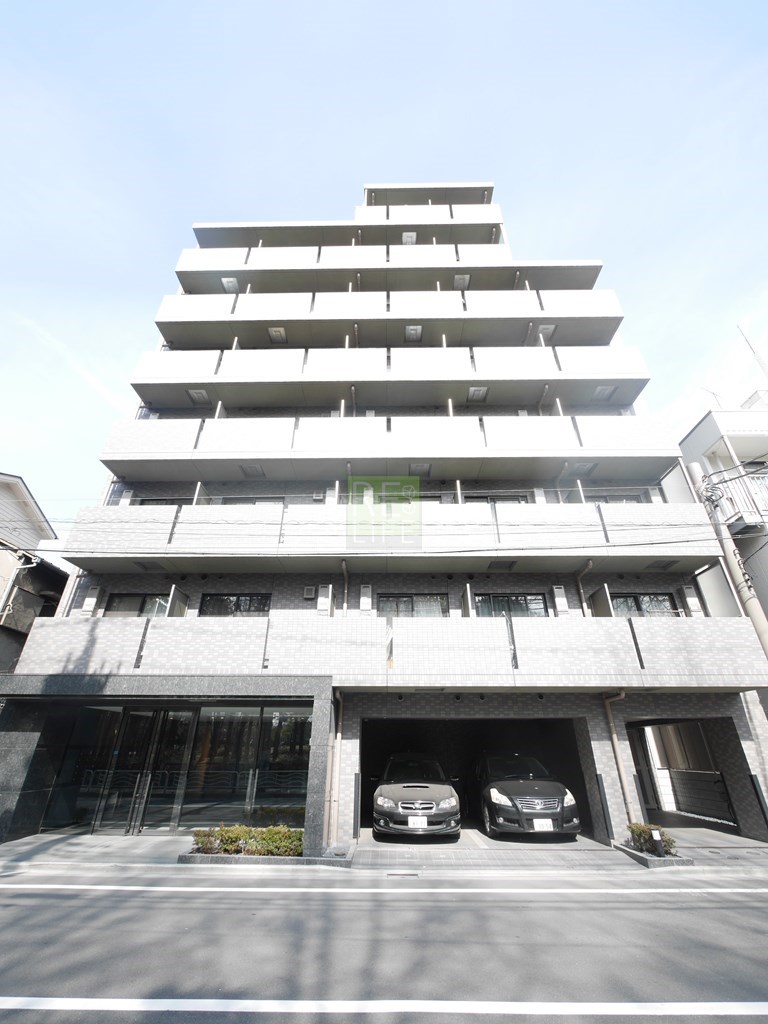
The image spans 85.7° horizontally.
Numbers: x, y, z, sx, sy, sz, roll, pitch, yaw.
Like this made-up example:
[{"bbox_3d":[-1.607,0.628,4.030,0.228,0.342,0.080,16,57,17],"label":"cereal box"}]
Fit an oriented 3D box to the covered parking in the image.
[{"bbox_3d":[1.868,6.378,10.277,4.600,2.120,5.300,0,-28,1],"label":"covered parking"}]

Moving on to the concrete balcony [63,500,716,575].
[{"bbox_3d":[0.121,0.655,9.952,14.702,1.332,1.030,0,-28,1],"label":"concrete balcony"}]

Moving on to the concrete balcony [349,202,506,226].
[{"bbox_3d":[1.686,-11.009,16.060,5.530,1.350,1.000,0,-28,1],"label":"concrete balcony"}]

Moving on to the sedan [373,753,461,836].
[{"bbox_3d":[0.713,6.402,9.630,1.760,1.440,4.650,-1,-28,2],"label":"sedan"}]

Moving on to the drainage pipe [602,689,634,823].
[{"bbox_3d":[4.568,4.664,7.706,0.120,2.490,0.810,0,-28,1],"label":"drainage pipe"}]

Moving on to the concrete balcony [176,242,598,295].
[{"bbox_3d":[0.145,-8.665,14.932,14.644,1.294,1.020,0,-28,1],"label":"concrete balcony"}]

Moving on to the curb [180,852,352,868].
[{"bbox_3d":[-1.891,5.565,6.610,2.770,0.120,0.150,0,-28,1],"label":"curb"}]

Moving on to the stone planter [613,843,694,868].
[{"bbox_3d":[4.490,5.755,6.947,0.720,0.120,1.140,0,-28,1],"label":"stone planter"}]

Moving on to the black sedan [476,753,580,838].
[{"bbox_3d":[2.929,6.418,9.663,1.800,1.460,4.750,-1,-28,2],"label":"black sedan"}]

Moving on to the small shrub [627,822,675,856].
[{"bbox_3d":[4.562,5.575,7.077,0.620,0.410,0.520,0,-28,1],"label":"small shrub"}]

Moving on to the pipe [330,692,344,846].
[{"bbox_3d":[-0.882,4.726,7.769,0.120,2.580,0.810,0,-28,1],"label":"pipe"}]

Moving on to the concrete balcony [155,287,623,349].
[{"bbox_3d":[0.135,-6.336,13.673,14.644,1.294,1.020,0,-28,1],"label":"concrete balcony"}]

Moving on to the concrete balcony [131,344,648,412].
[{"bbox_3d":[0.125,-4.006,12.414,14.644,1.294,1.020,0,-28,1],"label":"concrete balcony"}]

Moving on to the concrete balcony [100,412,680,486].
[{"bbox_3d":[0.131,-1.694,11.223,14.702,1.336,1.030,0,-28,1],"label":"concrete balcony"}]

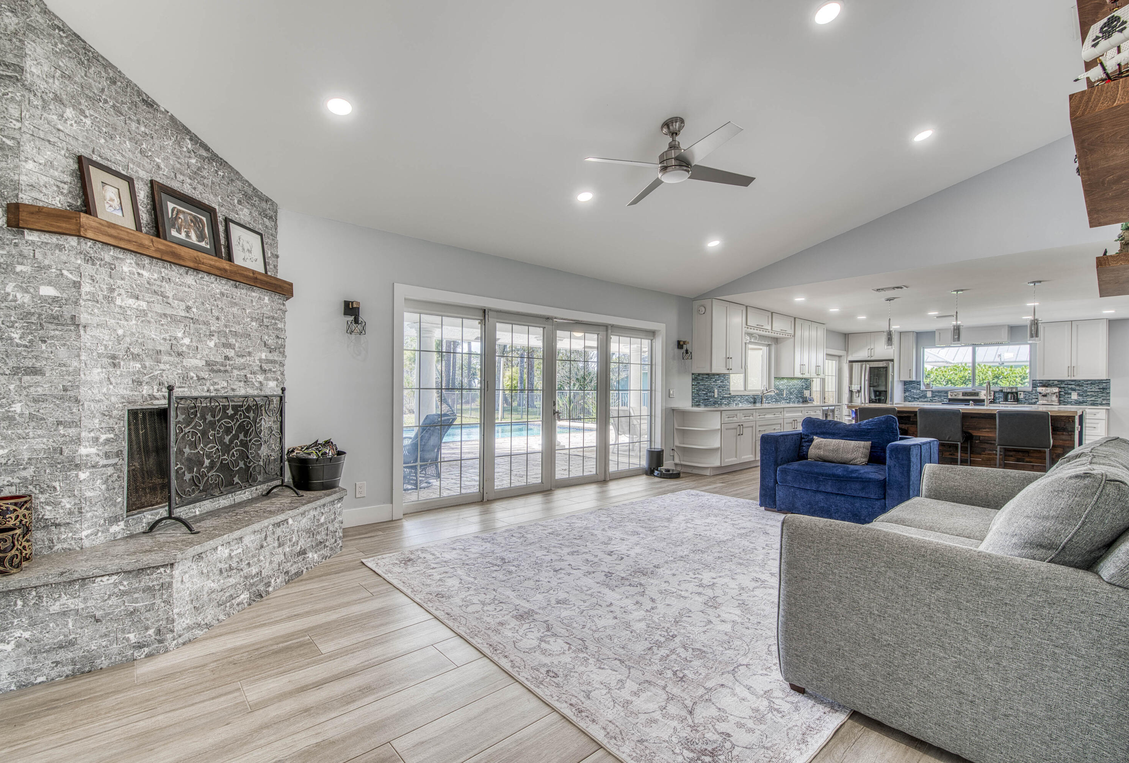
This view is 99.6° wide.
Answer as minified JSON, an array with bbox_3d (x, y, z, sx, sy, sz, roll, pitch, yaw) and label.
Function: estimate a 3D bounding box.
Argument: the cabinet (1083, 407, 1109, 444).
[{"bbox_3d":[9.348,0.942,8.599,0.620,0.871,0.600,1,-1,-40],"label":"cabinet"}]

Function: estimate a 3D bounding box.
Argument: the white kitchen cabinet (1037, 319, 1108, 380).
[{"bbox_3d":[9.383,-0.567,8.817,0.326,1.067,0.869,1,-1,-40],"label":"white kitchen cabinet"}]

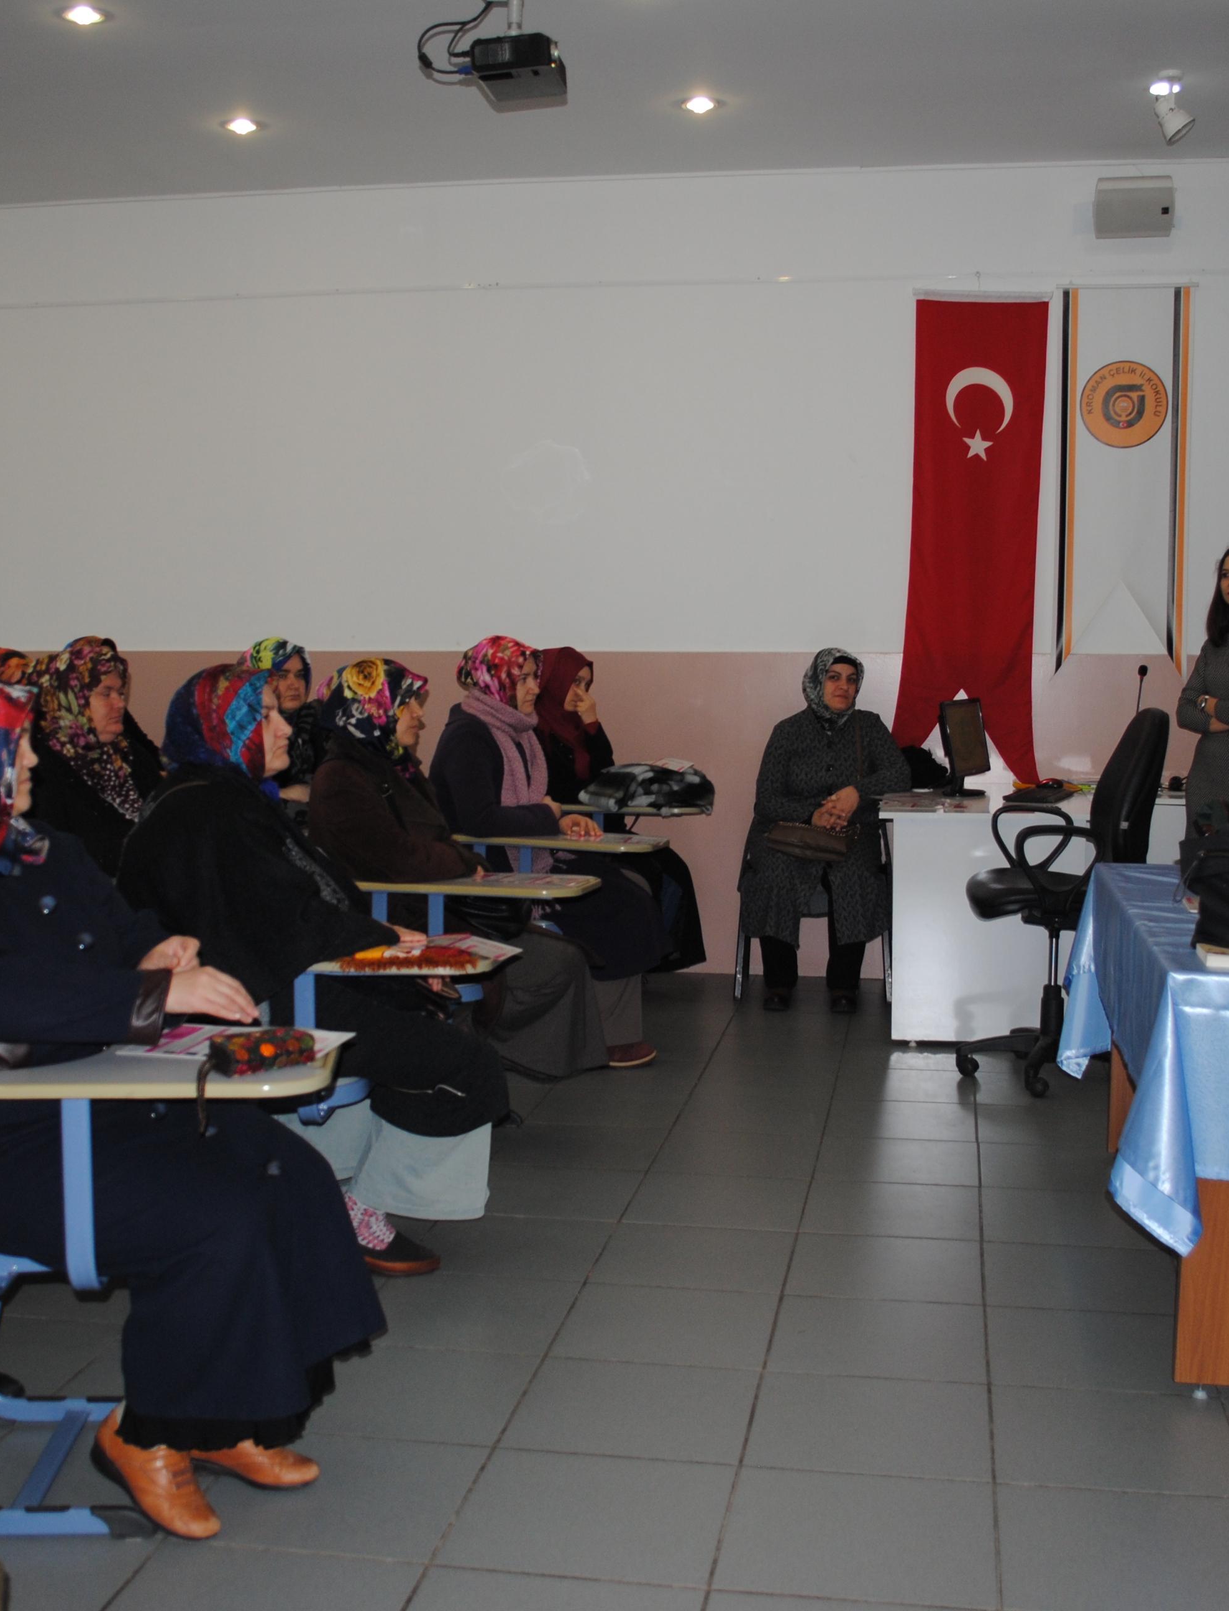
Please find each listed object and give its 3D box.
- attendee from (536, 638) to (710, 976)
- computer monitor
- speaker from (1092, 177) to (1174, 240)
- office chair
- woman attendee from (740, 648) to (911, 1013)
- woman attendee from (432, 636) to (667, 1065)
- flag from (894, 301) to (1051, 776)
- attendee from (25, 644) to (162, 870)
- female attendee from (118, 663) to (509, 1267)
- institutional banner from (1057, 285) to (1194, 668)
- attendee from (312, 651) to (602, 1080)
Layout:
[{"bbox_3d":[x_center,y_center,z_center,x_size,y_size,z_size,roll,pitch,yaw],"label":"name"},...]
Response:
[{"bbox_3d":[-0.029,0.084,6.556,0.760,1.310,0.520,2,5,22],"label":"attendee"},{"bbox_3d":[1.293,-0.215,6.682,0.190,0.370,0.410,3,6,32],"label":"computer monitor"},{"bbox_3d":[1.910,-2.197,6.652,0.285,0.205,0.190,0,19,8],"label":"speaker"},{"bbox_3d":[1.344,0.264,5.420,0.650,1.120,0.600,1,5,10],"label":"office chair"},{"bbox_3d":[0.792,0.071,6.776,0.600,1.300,0.720,1,5,12],"label":"woman attendee"},{"bbox_3d":[-0.206,0.144,5.676,0.780,1.340,0.540,2,5,21],"label":"woman attendee"},{"bbox_3d":[1.371,-1.042,6.956,0.600,1.870,0.050,1,5,8],"label":"flag"},{"bbox_3d":[-1.219,0.231,4.744,0.800,1.325,0.540,1,5,13],"label":"attendee"},{"bbox_3d":[-0.647,0.340,3.763,0.850,1.270,0.560,0,5,3],"label":"female attendee"},{"bbox_3d":[1.884,-1.213,6.674,0.500,1.430,0.030,1,5,10],"label":"institutional banner"},{"bbox_3d":[-0.401,0.250,4.666,0.820,1.250,0.550,1,5,3],"label":"attendee"}]

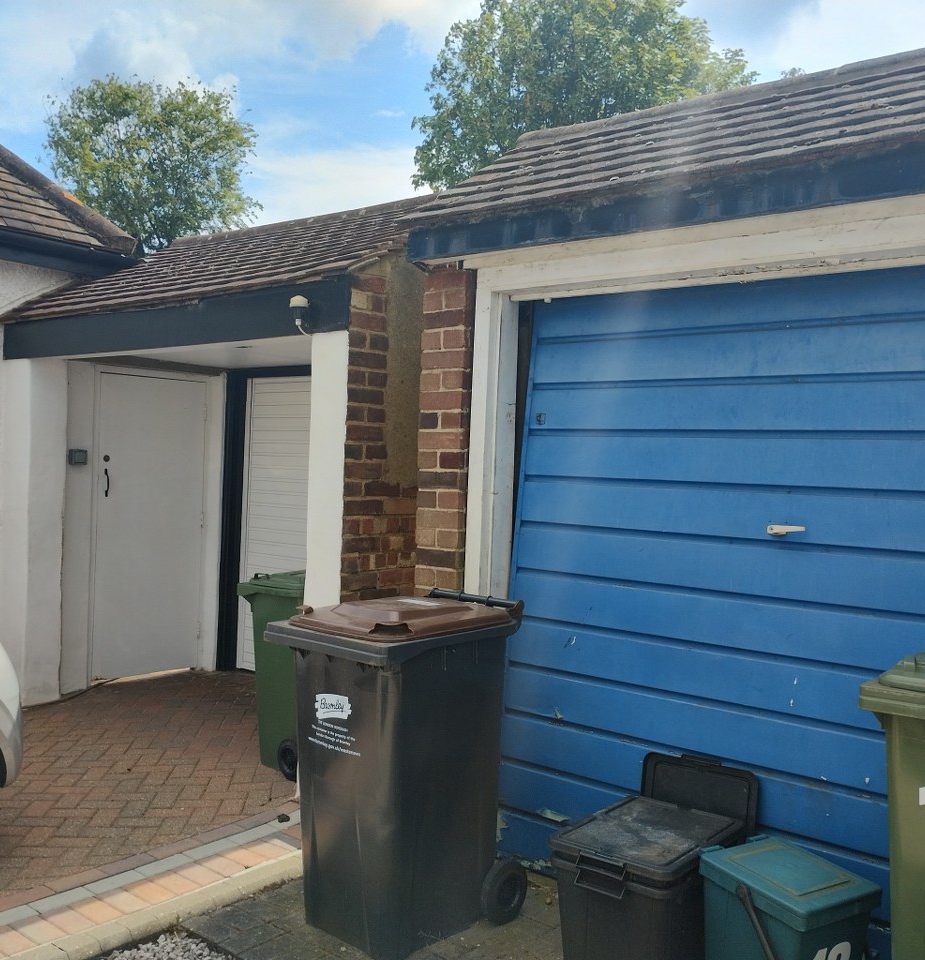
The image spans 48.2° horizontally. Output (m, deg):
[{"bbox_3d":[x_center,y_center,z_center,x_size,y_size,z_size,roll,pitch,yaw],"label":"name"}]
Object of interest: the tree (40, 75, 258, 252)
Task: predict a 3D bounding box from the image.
[{"bbox_3d":[-6.076,-3.416,20.027,4.300,8.900,4.300,2,1,0],"label":"tree"}]

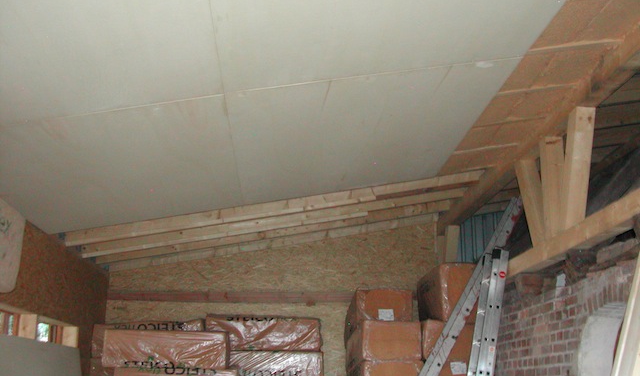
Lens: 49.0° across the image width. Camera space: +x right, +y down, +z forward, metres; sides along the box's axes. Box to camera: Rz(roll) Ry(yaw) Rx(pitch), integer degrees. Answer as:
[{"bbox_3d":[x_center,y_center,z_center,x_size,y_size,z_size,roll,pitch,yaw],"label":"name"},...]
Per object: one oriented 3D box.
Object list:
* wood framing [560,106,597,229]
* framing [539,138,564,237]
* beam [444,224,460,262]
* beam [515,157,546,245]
[{"bbox_3d":[1.790,-0.112,4.893,0.135,0.880,0.125,1,10,-3],"label":"wood framing"},{"bbox_3d":[1.764,-0.001,5.260,0.130,0.760,0.130,1,-16,-3],"label":"framing"},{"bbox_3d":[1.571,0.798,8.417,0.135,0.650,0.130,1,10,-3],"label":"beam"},{"bbox_3d":[1.735,0.116,5.647,0.120,0.860,0.170,1,-36,-3],"label":"beam"}]

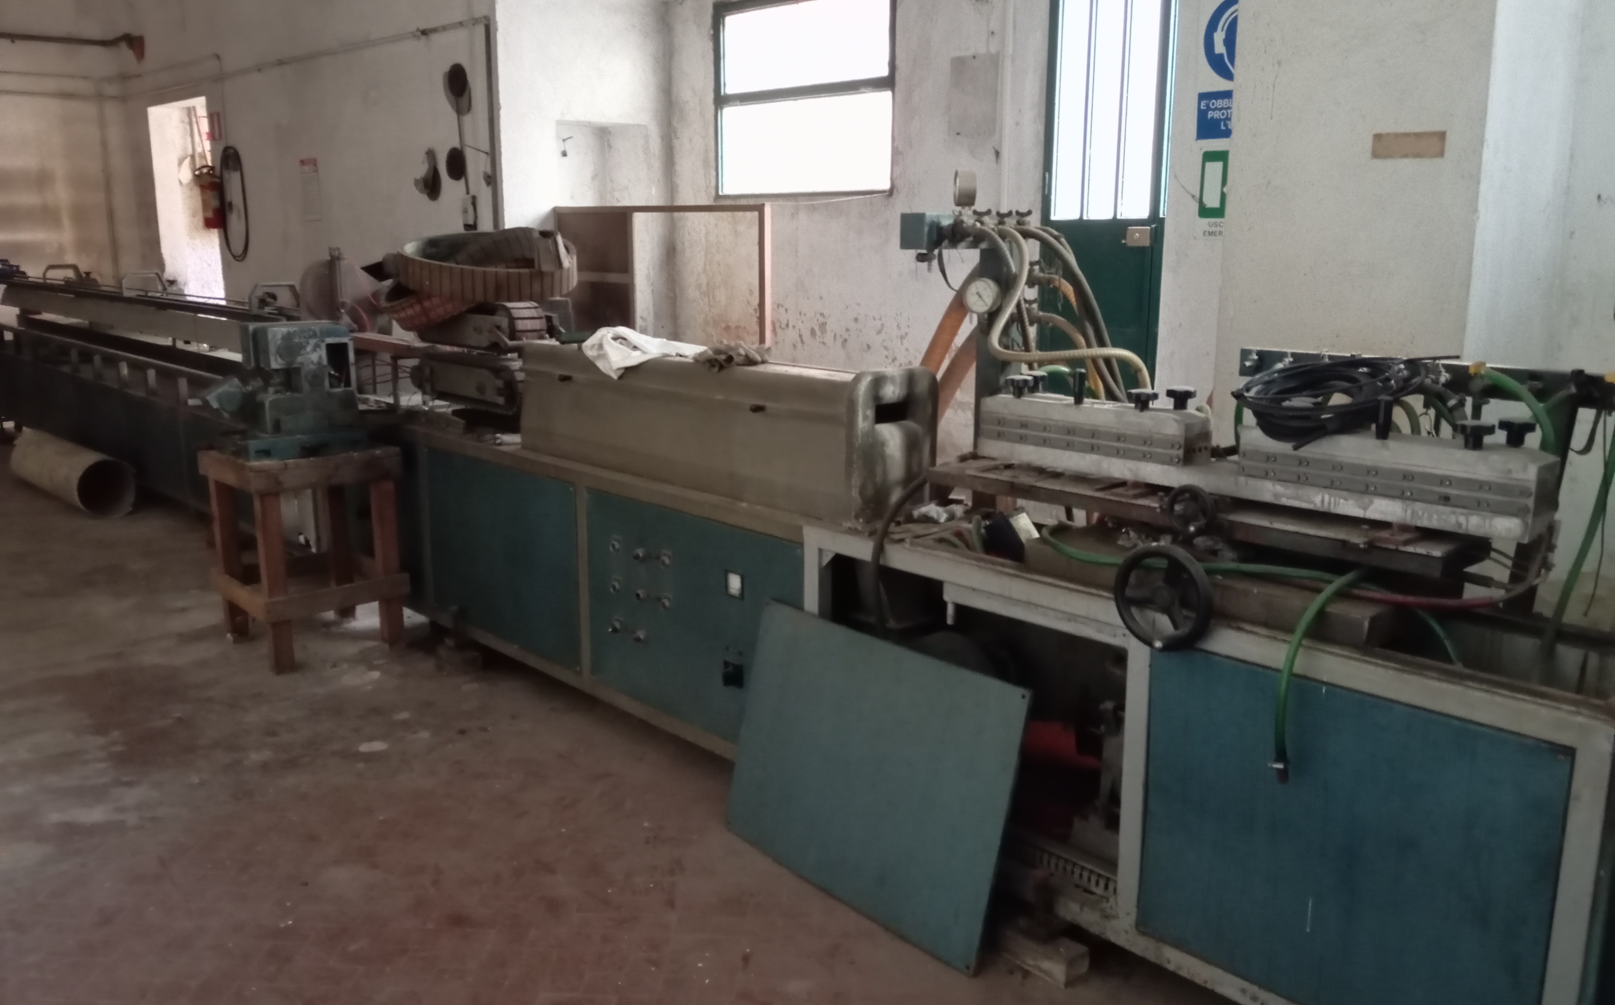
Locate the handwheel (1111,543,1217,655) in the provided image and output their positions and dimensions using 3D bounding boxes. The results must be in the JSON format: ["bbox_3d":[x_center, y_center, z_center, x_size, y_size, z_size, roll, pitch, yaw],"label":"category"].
[{"bbox_3d":[0.670,0.179,2.461,0.050,0.205,0.205,-11,16,-42],"label":"handwheel"}]

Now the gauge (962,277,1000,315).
[{"bbox_3d":[0.452,-0.543,3.425,0.092,0.094,0.045,10,16,40],"label":"gauge"}]

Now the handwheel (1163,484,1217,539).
[{"bbox_3d":[0.769,0.015,2.618,0.045,0.102,0.102,-11,16,-42],"label":"handwheel"}]

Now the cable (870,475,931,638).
[{"bbox_3d":[0.239,0.128,3.199,0.240,0.385,0.080,-11,16,-42],"label":"cable"}]

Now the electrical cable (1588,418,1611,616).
[{"bbox_3d":[1.506,0.033,2.499,0.035,0.385,0.040,-11,16,-42],"label":"electrical cable"}]

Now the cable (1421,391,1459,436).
[{"bbox_3d":[1.235,-0.176,2.559,0.110,0.090,0.075,-11,16,-42],"label":"cable"}]

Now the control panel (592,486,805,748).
[{"bbox_3d":[-0.364,0.343,3.769,0.050,0.630,1.000,-11,16,-42],"label":"control panel"}]

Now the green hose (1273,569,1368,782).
[{"bbox_3d":[0.945,0.316,2.410,0.200,0.390,0.100,-11,16,-42],"label":"green hose"}]

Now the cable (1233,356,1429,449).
[{"bbox_3d":[1.047,-0.209,2.624,0.310,0.155,0.370,-11,16,-42],"label":"cable"}]

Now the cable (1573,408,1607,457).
[{"bbox_3d":[1.479,-0.131,2.464,0.055,0.100,0.055,-11,16,-42],"label":"cable"}]

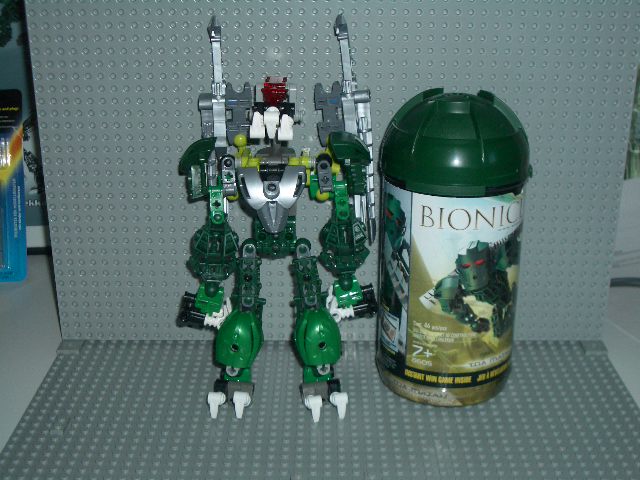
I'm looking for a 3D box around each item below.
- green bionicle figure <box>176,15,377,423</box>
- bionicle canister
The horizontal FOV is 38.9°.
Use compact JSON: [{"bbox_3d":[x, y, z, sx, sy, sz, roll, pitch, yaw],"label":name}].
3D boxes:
[{"bbox_3d":[-0.026,-0.013,0.538,0.122,0.238,0.075,0,20,0],"label":"green bionicle figure"},{"bbox_3d":[0.082,0.002,0.568,0.090,0.190,0.090,0,20,0],"label":"bionicle canister"}]

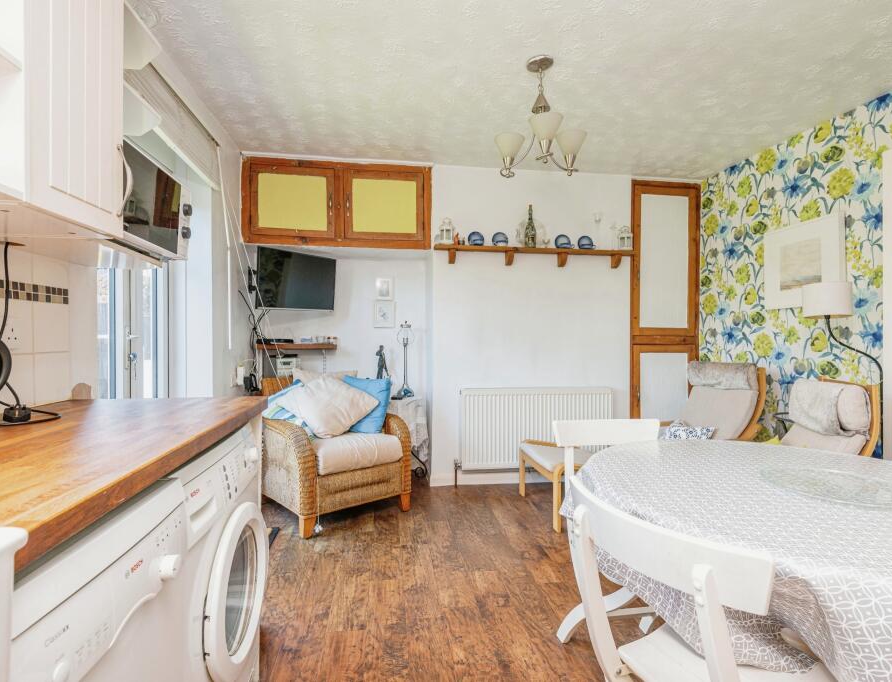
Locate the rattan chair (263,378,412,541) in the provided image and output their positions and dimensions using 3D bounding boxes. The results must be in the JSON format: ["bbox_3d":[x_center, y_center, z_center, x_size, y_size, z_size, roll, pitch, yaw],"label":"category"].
[{"bbox_3d":[-0.774,0.682,3.042,0.730,0.830,0.820,0,0,-39],"label":"rattan chair"}]

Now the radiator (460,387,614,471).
[{"bbox_3d":[0.692,0.652,3.462,1.190,0.600,0.095,0,0,-8],"label":"radiator"}]

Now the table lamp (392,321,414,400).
[{"bbox_3d":[-0.323,0.147,3.624,0.155,0.622,0.155,0,0,-8],"label":"table lamp"}]

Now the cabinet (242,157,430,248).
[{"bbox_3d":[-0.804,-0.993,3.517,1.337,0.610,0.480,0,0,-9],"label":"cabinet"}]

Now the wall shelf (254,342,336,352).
[{"bbox_3d":[-1.170,0.049,3.632,0.610,0.045,0.200,0,0,-8],"label":"wall shelf"}]

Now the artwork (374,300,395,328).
[{"bbox_3d":[-0.520,-0.222,3.855,0.170,0.225,0.020,0,0,-9],"label":"artwork"}]

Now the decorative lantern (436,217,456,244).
[{"bbox_3d":[0.011,-0.803,3.341,0.112,0.200,0.108,0,0,-8],"label":"decorative lantern"}]

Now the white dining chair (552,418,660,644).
[{"bbox_3d":[0.659,0.695,1.540,0.445,0.785,0.500,0,0,-12],"label":"white dining chair"}]

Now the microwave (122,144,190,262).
[{"bbox_3d":[-1.038,-0.411,1.378,0.340,0.260,0.445,0,0,-9],"label":"microwave"}]

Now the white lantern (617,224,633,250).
[{"bbox_3d":[1.417,-0.810,3.610,0.090,0.205,0.085,0,0,-9],"label":"white lantern"}]

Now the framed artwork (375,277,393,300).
[{"bbox_3d":[-0.529,-0.440,3.852,0.145,0.195,0.020,0,0,-9],"label":"framed artwork"}]

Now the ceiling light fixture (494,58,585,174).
[{"bbox_3d":[0.470,-1.046,2.100,0.455,0.520,0.425,0,0,-8],"label":"ceiling light fixture"}]

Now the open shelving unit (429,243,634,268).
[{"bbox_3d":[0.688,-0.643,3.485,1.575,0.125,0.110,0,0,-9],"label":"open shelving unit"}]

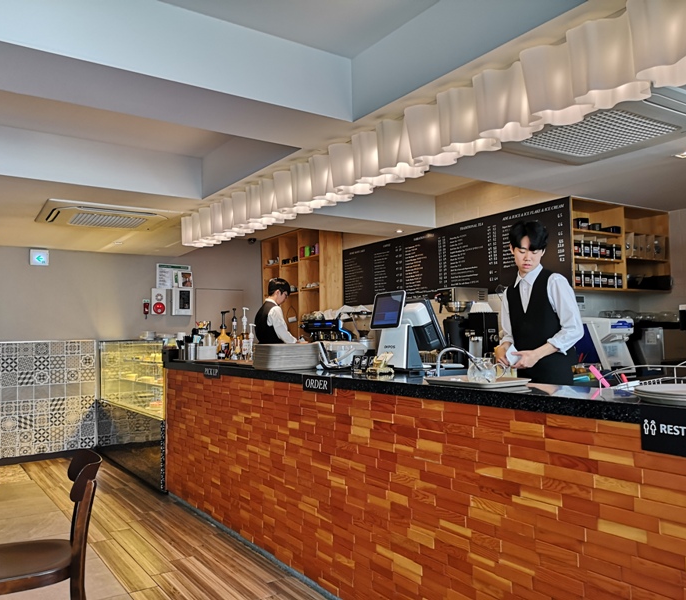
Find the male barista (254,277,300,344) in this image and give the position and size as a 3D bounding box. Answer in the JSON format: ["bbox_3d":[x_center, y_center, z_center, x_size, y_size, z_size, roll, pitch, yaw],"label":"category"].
[{"bbox_3d":[-0.562,0.667,5.555,0.450,1.750,0.470,0,-3,-22],"label":"male barista"}]

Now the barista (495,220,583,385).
[{"bbox_3d":[0.921,0.507,2.854,0.470,1.760,0.370,-4,-4,43],"label":"barista"}]

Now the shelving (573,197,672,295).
[{"bbox_3d":[2.129,-0.405,5.051,1.360,0.690,0.340,1,-4,-34],"label":"shelving"}]

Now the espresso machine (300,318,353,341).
[{"bbox_3d":[-0.021,0.447,6.284,0.500,0.500,0.740,1,-4,-34],"label":"espresso machine"}]

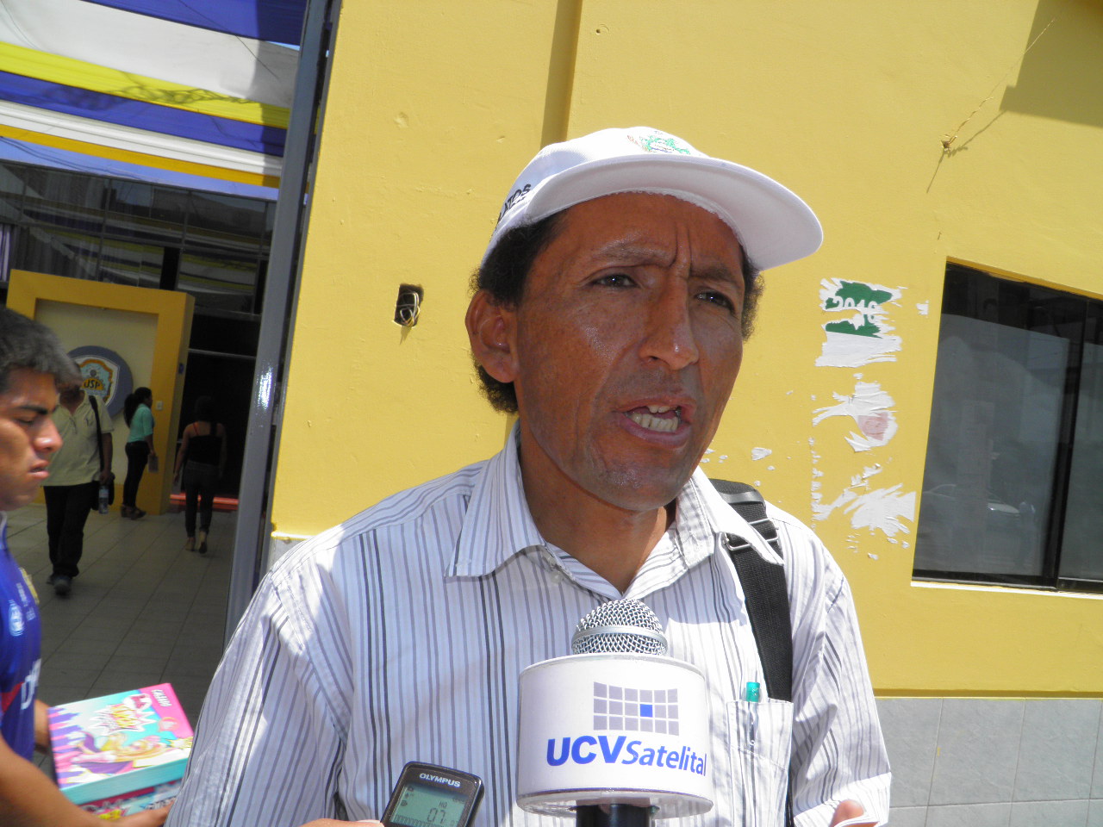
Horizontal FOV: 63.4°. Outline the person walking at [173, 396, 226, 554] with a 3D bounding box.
[{"bbox_3d":[-3.518,0.593,8.977,0.500,1.550,0.420,7,-2,-16],"label":"person walking"}]

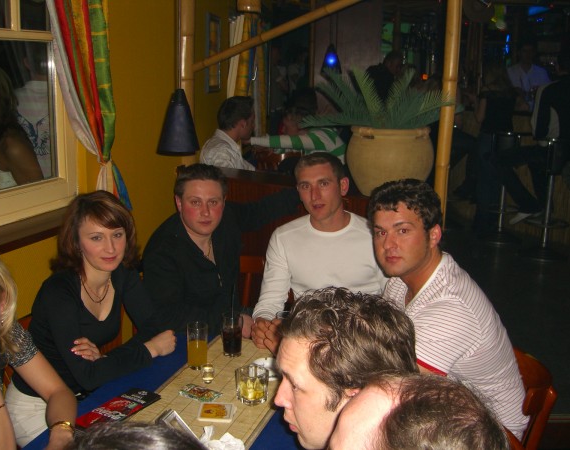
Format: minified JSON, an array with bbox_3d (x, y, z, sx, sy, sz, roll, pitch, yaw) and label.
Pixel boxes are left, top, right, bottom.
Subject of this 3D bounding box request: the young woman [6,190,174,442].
[{"bbox_3d":[-0.632,0.522,2.078,0.720,1.270,0.500,12,18,36],"label":"young woman"}]

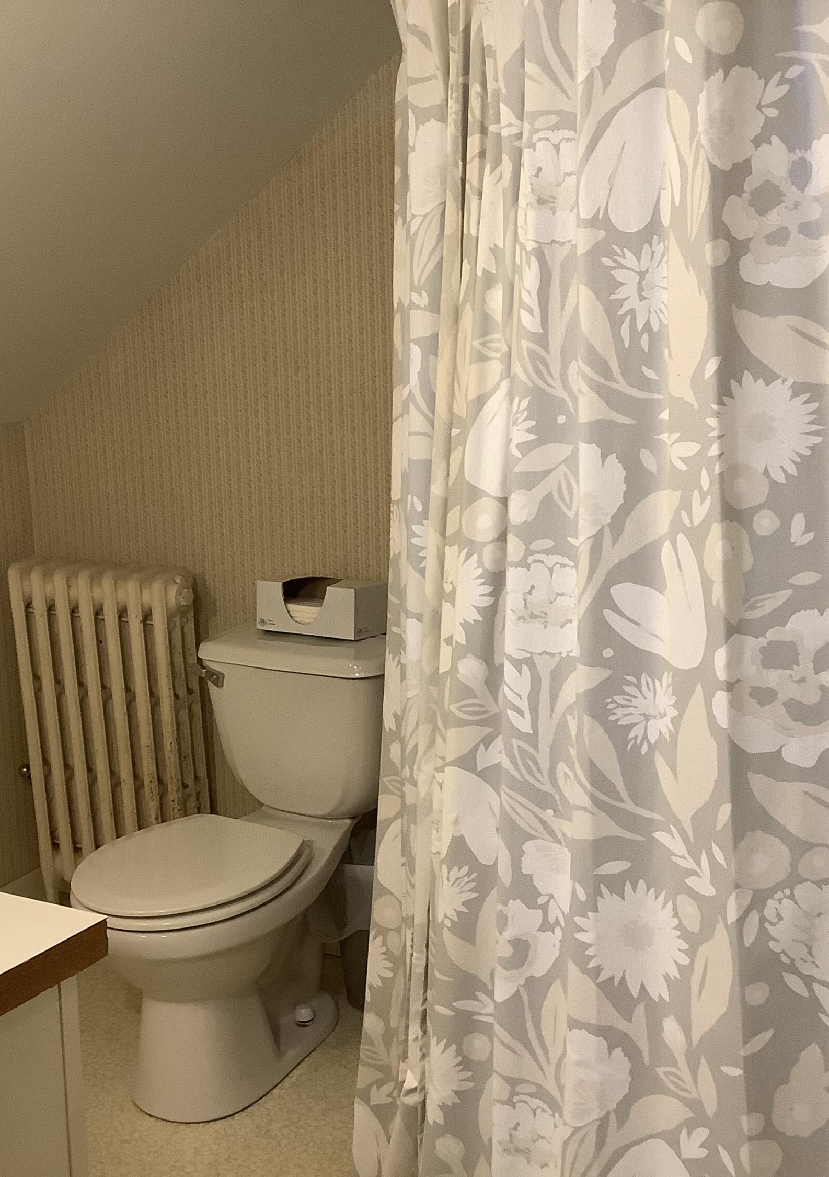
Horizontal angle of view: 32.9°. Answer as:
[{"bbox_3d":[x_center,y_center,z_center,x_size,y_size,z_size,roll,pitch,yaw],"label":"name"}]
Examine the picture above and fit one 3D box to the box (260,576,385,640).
[{"bbox_3d":[-0.178,0.036,2.768,0.230,0.097,0.122,5,11,31],"label":"box"}]

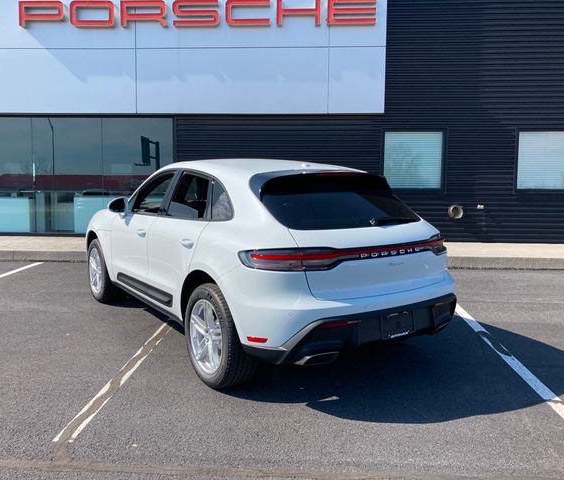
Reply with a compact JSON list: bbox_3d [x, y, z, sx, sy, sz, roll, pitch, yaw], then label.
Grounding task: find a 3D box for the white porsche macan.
[{"bbox_3d":[-0.578,0.033,5.263,1.960,1.610,4.700,-5,10,-34],"label":"white porsche macan"}]

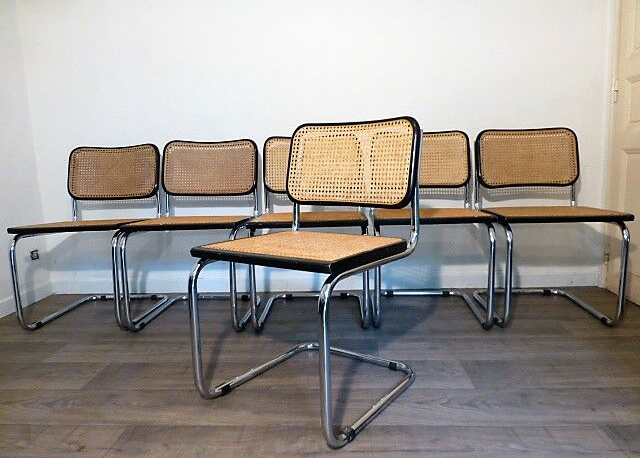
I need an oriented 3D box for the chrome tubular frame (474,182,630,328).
[{"bbox_3d":[0.952,0.032,1.907,0.460,0.670,0.526,-1,8,5],"label":"chrome tubular frame"}]

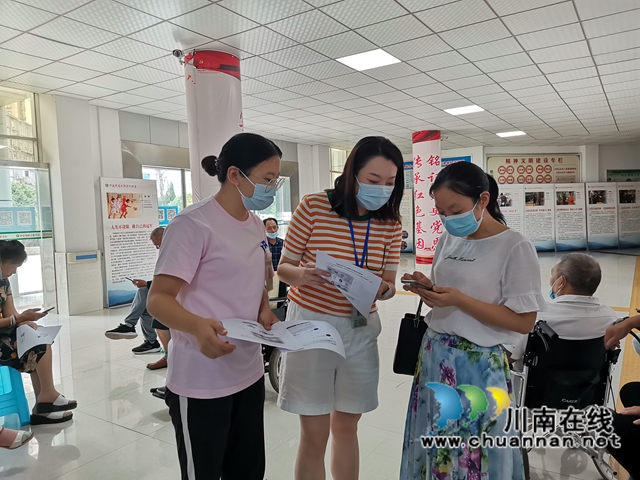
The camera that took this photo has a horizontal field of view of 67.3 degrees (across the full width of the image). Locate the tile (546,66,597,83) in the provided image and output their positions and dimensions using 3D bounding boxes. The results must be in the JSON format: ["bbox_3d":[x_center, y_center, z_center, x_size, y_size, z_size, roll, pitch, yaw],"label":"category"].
[{"bbox_3d":[3.386,-2.206,6.451,0.600,0.020,0.600,0,4,34],"label":"tile"}]

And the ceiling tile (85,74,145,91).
[{"bbox_3d":[-2.606,-2.007,6.130,0.600,0.020,0.600,1,4,34],"label":"ceiling tile"}]

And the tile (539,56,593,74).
[{"bbox_3d":[3.068,-2.170,5.988,0.600,0.020,0.600,0,4,34],"label":"tile"}]

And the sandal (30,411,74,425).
[{"bbox_3d":[-1.786,1.164,3.202,0.245,0.085,0.090,-2,3,-7],"label":"sandal"}]

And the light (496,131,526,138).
[{"bbox_3d":[4.553,-2.504,11.398,0.600,0.040,0.600,0,4,34],"label":"light"}]

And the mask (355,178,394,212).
[{"bbox_3d":[0.188,-0.149,1.630,0.140,0.108,0.080,3,23,-20],"label":"mask"}]

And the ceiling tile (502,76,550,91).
[{"bbox_3d":[2.887,-2.206,6.784,0.600,0.020,0.600,0,4,34],"label":"ceiling tile"}]

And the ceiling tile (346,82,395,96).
[{"bbox_3d":[0.728,-2.145,6.827,0.600,0.020,0.600,0,4,34],"label":"ceiling tile"}]

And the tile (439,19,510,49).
[{"bbox_3d":[1.558,-2.054,4.795,0.600,0.030,0.600,0,4,34],"label":"tile"}]

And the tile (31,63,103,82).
[{"bbox_3d":[-2.939,-1.968,5.633,0.600,0.020,0.600,1,4,34],"label":"tile"}]

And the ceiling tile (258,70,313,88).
[{"bbox_3d":[-0.443,-2.074,6.173,0.600,0.020,0.600,0,4,34],"label":"ceiling tile"}]

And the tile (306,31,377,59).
[{"bbox_3d":[0.225,-2.027,4.974,0.600,0.020,0.600,0,4,34],"label":"tile"}]

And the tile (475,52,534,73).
[{"bbox_3d":[2.222,-2.129,5.789,0.600,0.020,0.600,0,4,34],"label":"tile"}]

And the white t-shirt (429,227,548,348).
[{"bbox_3d":[0.528,0.119,1.569,0.290,0.420,0.460,-4,4,-37],"label":"white t-shirt"}]

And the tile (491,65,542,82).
[{"bbox_3d":[2.559,-2.173,6.281,0.600,0.020,0.600,0,4,34],"label":"tile"}]

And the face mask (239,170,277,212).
[{"bbox_3d":[-0.200,-0.162,1.540,0.110,0.105,0.135,21,10,16],"label":"face mask"}]

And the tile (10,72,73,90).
[{"bbox_3d":[-3.438,-1.973,5.966,0.600,0.020,0.600,1,4,34],"label":"tile"}]

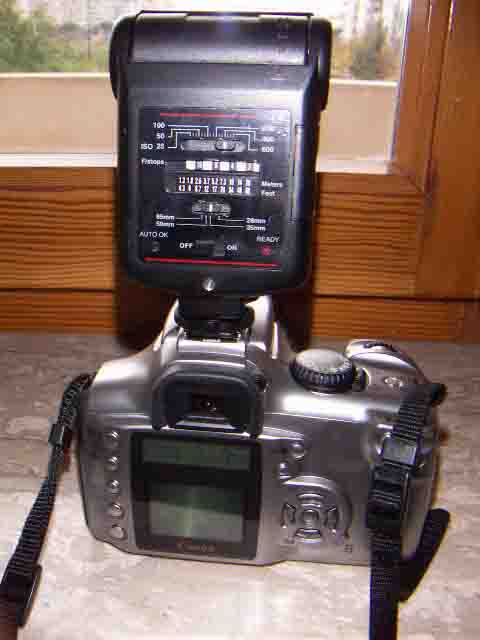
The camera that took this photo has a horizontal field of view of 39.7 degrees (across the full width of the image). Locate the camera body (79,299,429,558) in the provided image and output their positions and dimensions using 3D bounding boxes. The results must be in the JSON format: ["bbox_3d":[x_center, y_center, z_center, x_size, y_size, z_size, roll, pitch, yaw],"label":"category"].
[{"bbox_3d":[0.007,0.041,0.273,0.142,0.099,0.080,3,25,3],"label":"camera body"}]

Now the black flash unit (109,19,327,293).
[{"bbox_3d":[-0.005,-0.062,0.259,0.072,0.104,0.078,3,25,3],"label":"black flash unit"}]

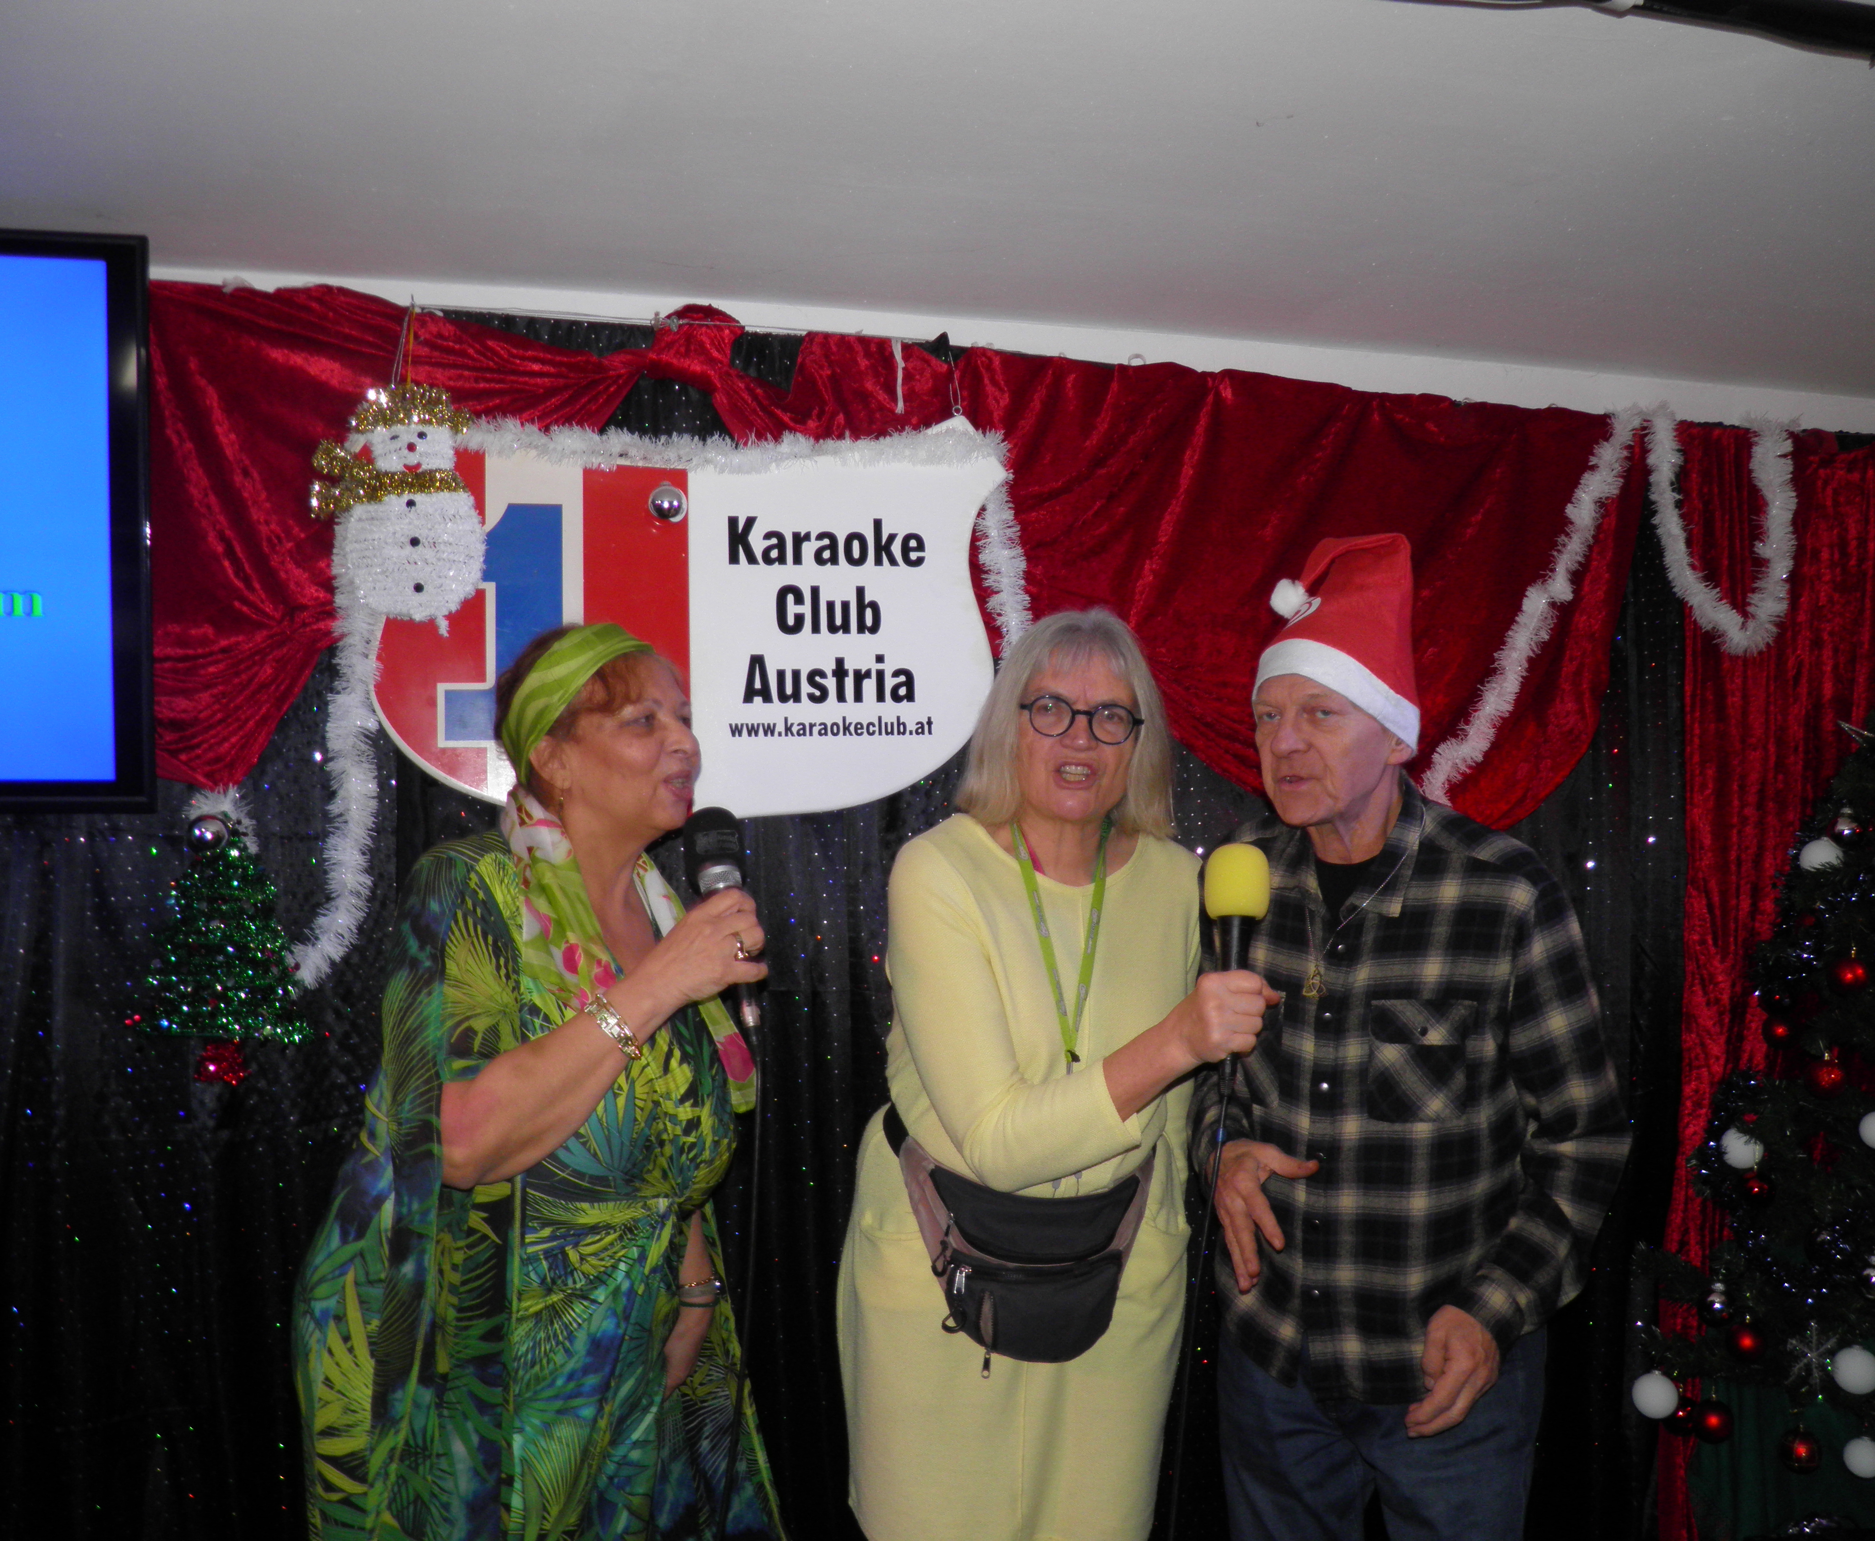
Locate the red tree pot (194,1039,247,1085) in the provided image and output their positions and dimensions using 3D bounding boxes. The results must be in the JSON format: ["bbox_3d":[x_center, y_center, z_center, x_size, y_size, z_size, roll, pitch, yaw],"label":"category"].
[{"bbox_3d":[-1.019,0.415,2.360,0.071,0.065,0.055,0,2,-16],"label":"red tree pot"}]

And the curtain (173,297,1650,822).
[{"bbox_3d":[0.067,-0.287,2.650,2.651,0.831,0.140,-1,2,-20],"label":"curtain"}]

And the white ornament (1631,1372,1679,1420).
[{"bbox_3d":[1.209,1.055,2.800,0.077,0.081,0.077,-1,2,-20],"label":"white ornament"}]

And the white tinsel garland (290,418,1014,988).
[{"bbox_3d":[-0.358,-0.124,2.457,1.128,0.822,0.100,-1,2,-20],"label":"white tinsel garland"}]

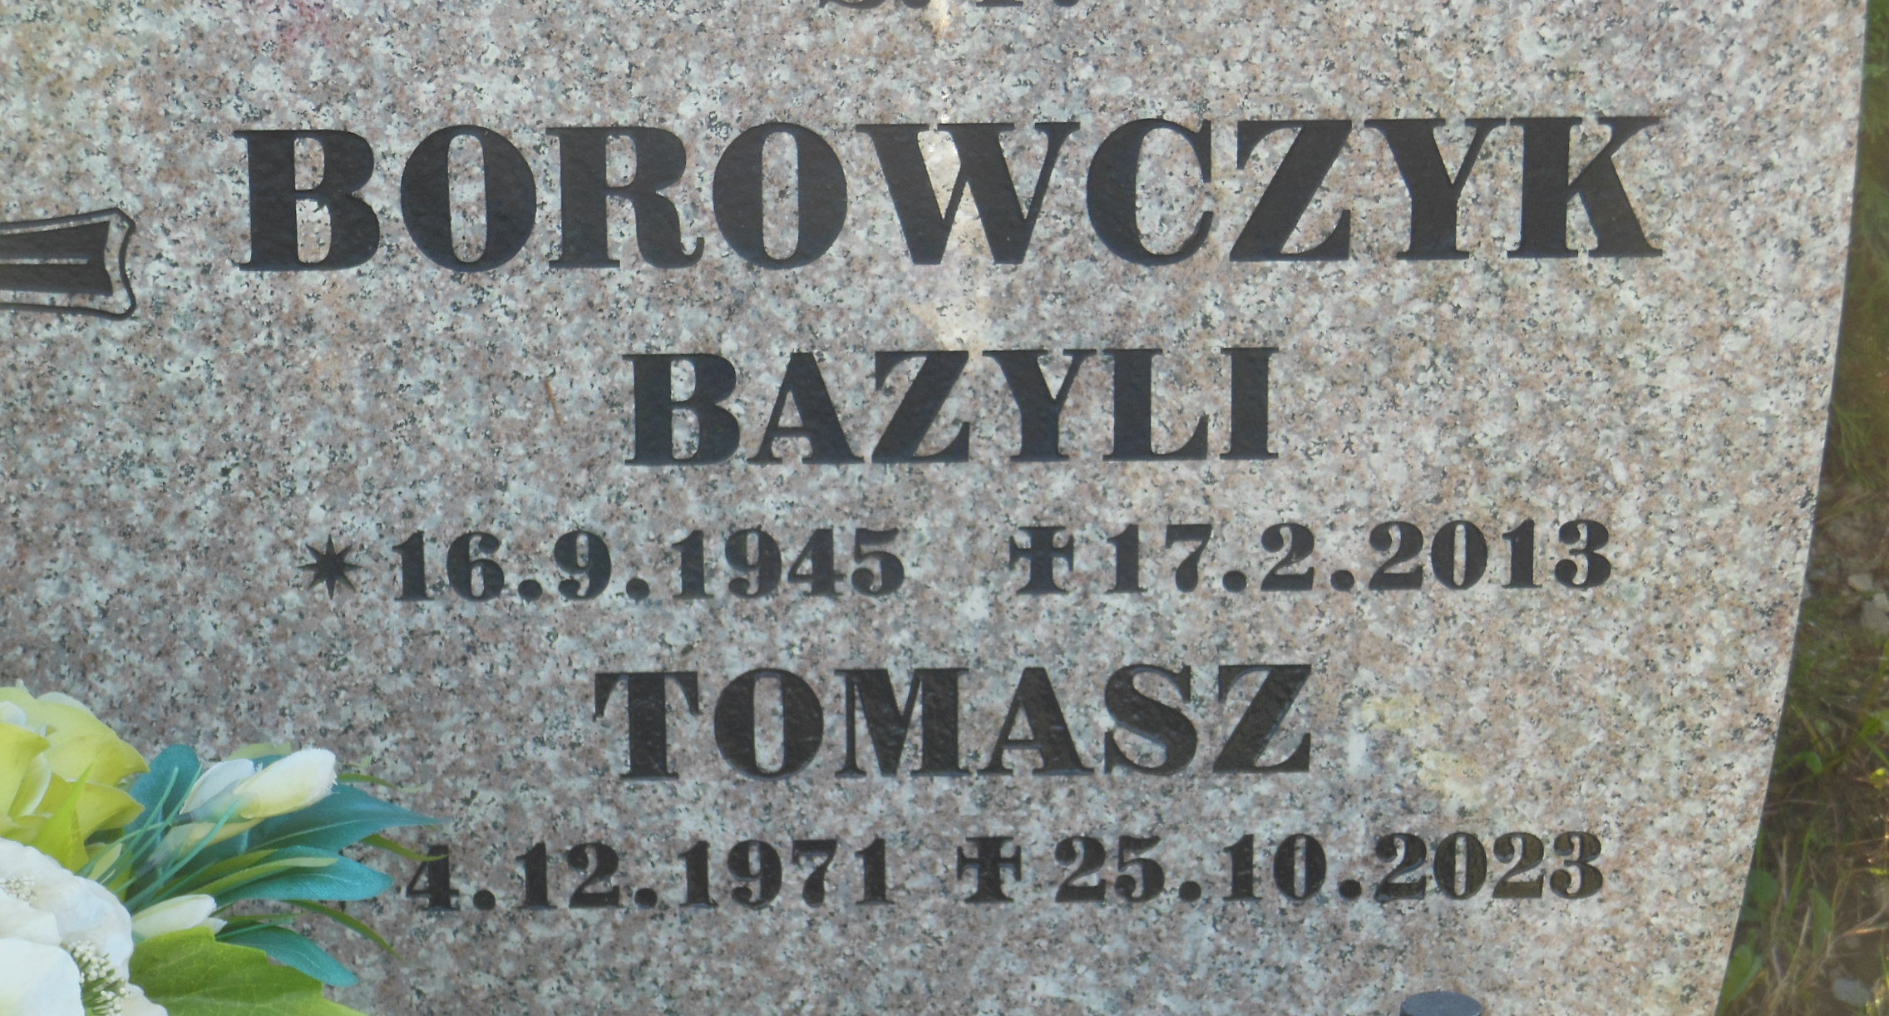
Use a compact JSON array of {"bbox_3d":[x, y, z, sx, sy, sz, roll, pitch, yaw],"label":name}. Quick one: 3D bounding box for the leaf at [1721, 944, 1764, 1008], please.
[{"bbox_3d":[0.466,0.273,3.539,0.027,0.037,0.015,0,18,0],"label":"leaf"}]

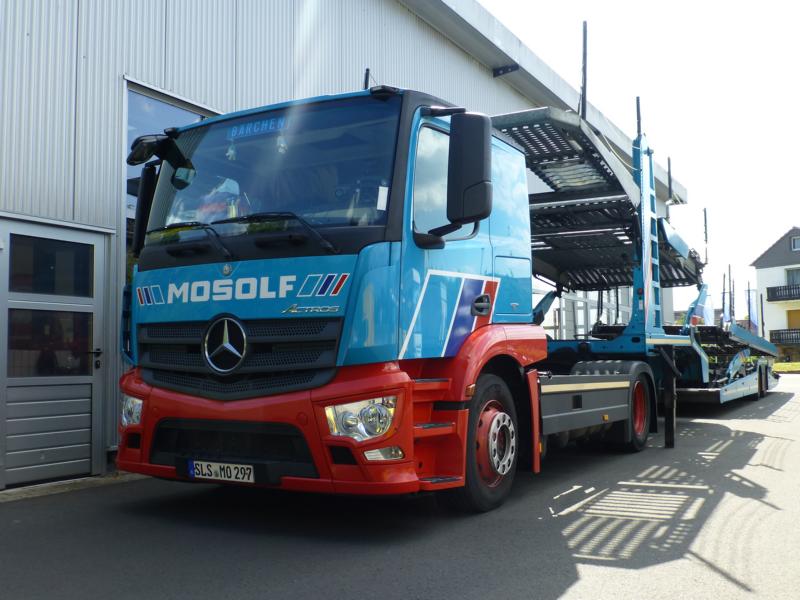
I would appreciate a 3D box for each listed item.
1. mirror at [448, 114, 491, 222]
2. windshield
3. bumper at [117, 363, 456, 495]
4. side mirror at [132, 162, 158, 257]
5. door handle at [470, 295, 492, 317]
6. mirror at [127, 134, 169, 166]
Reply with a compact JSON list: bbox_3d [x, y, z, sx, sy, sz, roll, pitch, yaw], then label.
[{"bbox_3d":[0.421,-0.798,4.777,0.280,0.660,0.150,-1,-10,6],"label":"mirror"},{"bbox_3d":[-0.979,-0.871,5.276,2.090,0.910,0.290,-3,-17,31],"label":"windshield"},{"bbox_3d":[-0.940,0.787,5.193,2.500,0.770,0.720,-3,-5,31],"label":"bumper"},{"bbox_3d":[-2.042,-0.705,6.278,0.140,0.660,0.280,9,-9,-33],"label":"side mirror"},{"bbox_3d":[0.576,0.035,5.527,0.070,0.150,0.230,-3,-5,31],"label":"door handle"},{"bbox_3d":[-1.970,-1.160,6.118,0.290,0.200,0.170,-3,-5,31],"label":"mirror"}]

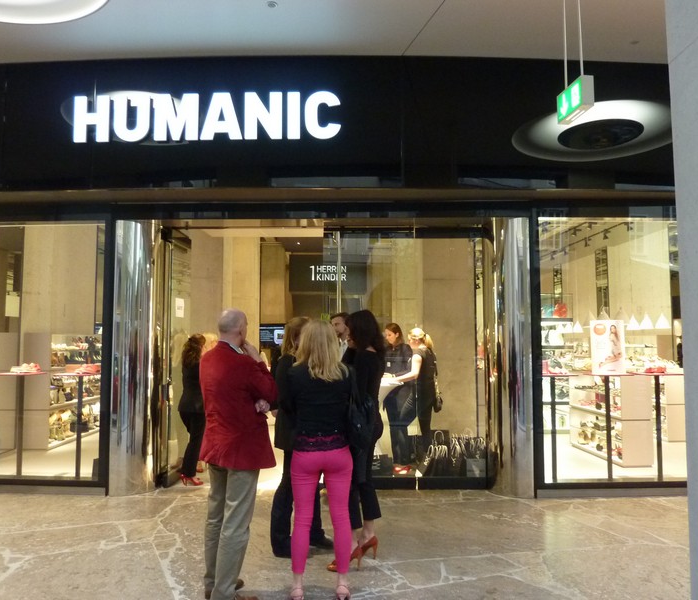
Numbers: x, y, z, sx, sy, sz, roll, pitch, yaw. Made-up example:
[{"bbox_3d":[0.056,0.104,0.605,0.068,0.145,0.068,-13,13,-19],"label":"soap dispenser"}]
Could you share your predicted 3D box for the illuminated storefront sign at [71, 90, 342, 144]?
[{"bbox_3d":[-1.362,-1.756,5.560,2.570,0.440,0.100,0,-4,3],"label":"illuminated storefront sign"}]

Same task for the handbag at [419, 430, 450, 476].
[{"bbox_3d":[0.961,1.730,6.493,0.340,0.520,0.220,0,-4,6],"label":"handbag"}]

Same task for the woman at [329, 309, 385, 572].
[{"bbox_3d":[0.060,0.971,4.081,0.410,1.780,0.460,-1,-4,10],"label":"woman"}]

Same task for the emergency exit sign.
[{"bbox_3d":[1.529,-1.342,3.900,0.081,0.198,0.333,0,-4,-6],"label":"emergency exit sign"}]

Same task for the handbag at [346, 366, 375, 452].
[{"bbox_3d":[0.070,0.659,3.512,0.150,0.470,0.290,-1,-4,16],"label":"handbag"}]

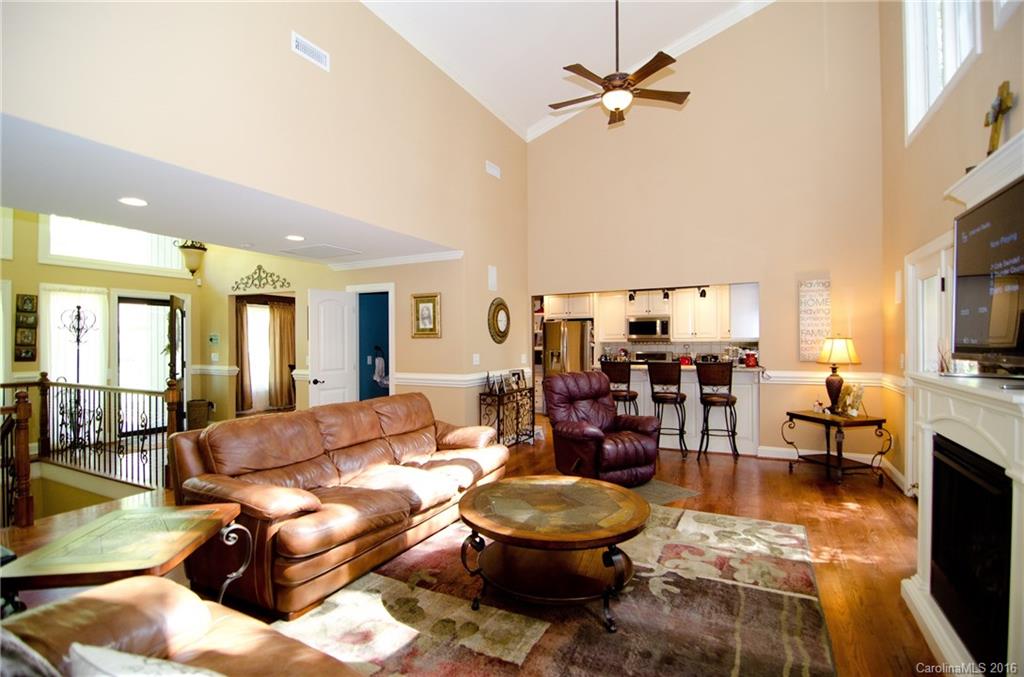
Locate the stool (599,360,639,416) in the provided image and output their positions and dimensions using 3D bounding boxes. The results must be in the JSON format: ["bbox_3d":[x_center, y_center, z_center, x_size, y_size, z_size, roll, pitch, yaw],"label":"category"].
[{"bbox_3d":[1.413,0.862,5.911,0.430,1.150,0.500,0,-1,33],"label":"stool"}]

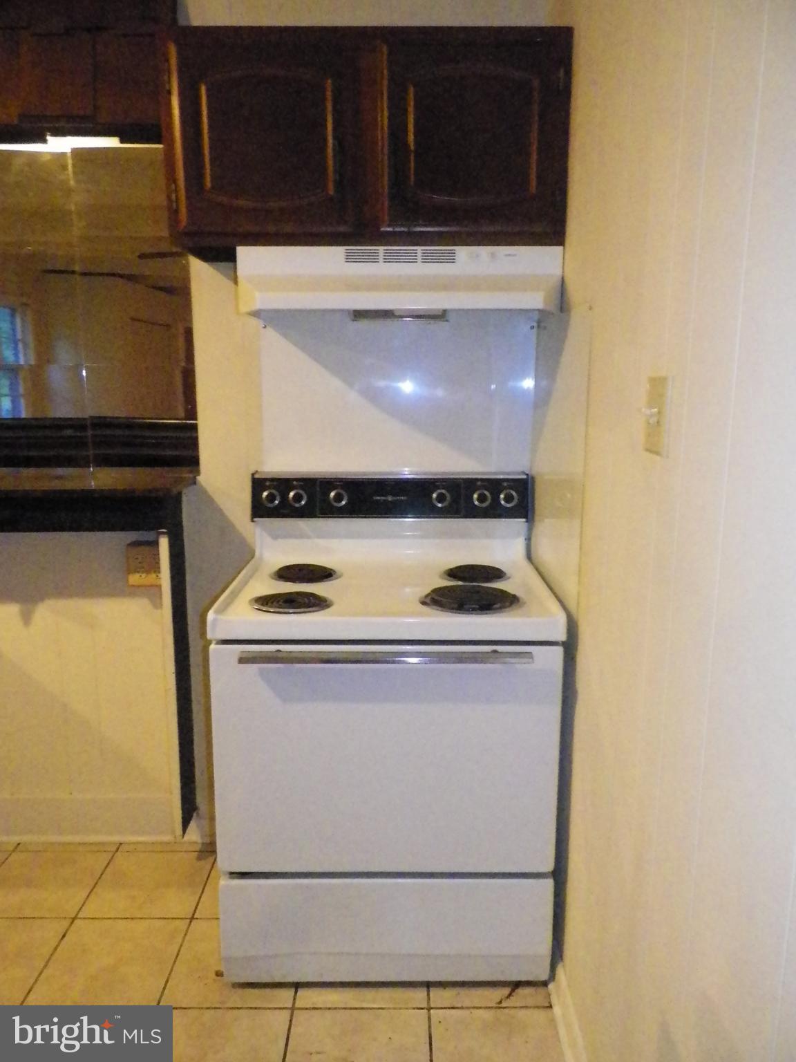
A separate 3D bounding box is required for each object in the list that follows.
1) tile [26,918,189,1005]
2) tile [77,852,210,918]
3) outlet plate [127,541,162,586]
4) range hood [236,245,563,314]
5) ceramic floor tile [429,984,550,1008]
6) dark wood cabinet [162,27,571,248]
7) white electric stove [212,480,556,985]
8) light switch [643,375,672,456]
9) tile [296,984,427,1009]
[{"bbox_3d":[-0.696,1.050,1.869,0.303,0.010,0.303,0,10,0],"label":"tile"},{"bbox_3d":[-0.697,0.999,2.171,0.303,0.010,0.303,0,10,0],"label":"tile"},{"bbox_3d":[-0.710,0.094,2.204,0.115,0.118,0.052,0,10,0],"label":"outlet plate"},{"bbox_3d":[0.005,-0.604,1.898,0.760,0.150,0.433,0,10,0],"label":"range hood"},{"bbox_3d":[0.223,1.050,1.874,0.303,0.010,0.303,0,10,0],"label":"ceramic floor tile"},{"bbox_3d":[-0.068,-0.918,1.897,0.914,0.464,0.331,0,10,0],"label":"dark wood cabinet"},{"bbox_3d":[-0.025,0.450,1.951,0.762,1.147,0.645,0,10,0],"label":"white electric stove"},{"bbox_3d":[0.376,-0.169,1.125,0.018,0.116,0.077,0,10,0],"label":"light switch"},{"bbox_3d":[-0.083,1.050,1.872,0.303,0.010,0.303,0,10,0],"label":"tile"}]

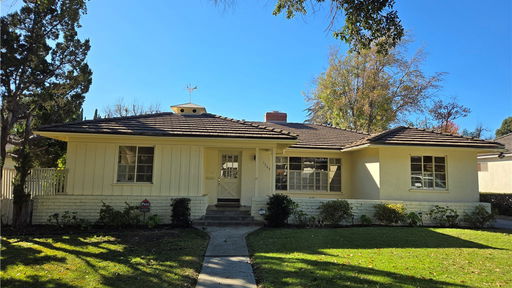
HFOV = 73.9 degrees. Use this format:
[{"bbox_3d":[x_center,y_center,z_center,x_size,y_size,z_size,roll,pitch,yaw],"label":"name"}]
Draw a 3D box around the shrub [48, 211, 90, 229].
[{"bbox_3d":[-5.647,2.278,10.300,1.270,0.510,0.750,2,-5,-5],"label":"shrub"}]

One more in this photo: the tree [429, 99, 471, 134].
[{"bbox_3d":[17.008,0.374,29.593,3.800,8.810,3.700,2,-5,-5],"label":"tree"}]

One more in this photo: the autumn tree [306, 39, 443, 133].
[{"bbox_3d":[9.607,-2.075,27.402,10.500,12.950,10.000,2,-5,-5],"label":"autumn tree"}]

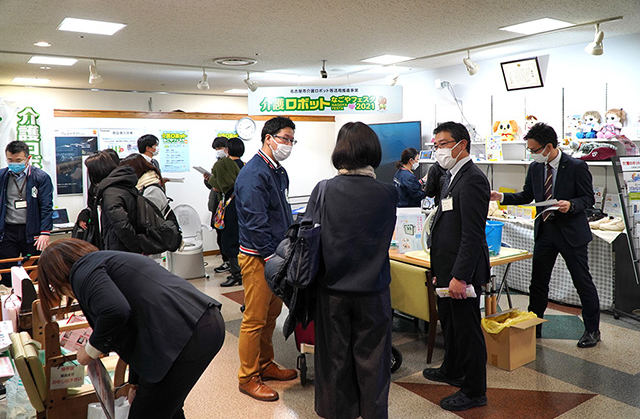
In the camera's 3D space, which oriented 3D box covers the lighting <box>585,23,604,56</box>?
[{"bbox_3d":[2.359,-1.461,4.126,0.140,0.265,0.140,0,7,3],"label":"lighting"}]

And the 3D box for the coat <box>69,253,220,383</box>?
[{"bbox_3d":[-0.708,0.414,1.970,0.550,0.390,0.430,33,3,-2],"label":"coat"}]

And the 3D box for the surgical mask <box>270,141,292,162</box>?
[{"bbox_3d":[-0.239,-0.357,2.980,0.110,0.130,0.150,3,6,35],"label":"surgical mask"}]

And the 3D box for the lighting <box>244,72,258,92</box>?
[{"bbox_3d":[-0.909,-1.686,6.374,0.165,0.250,0.115,-7,9,-36],"label":"lighting"}]

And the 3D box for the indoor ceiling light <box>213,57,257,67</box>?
[{"bbox_3d":[-0.986,-1.707,5.605,0.500,0.050,0.500,-1,7,0],"label":"indoor ceiling light"}]

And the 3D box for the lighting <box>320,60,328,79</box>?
[{"bbox_3d":[0.055,-1.699,5.834,0.085,0.210,0.110,1,7,18],"label":"lighting"}]

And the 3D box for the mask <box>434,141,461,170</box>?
[{"bbox_3d":[0.709,-0.304,2.700,0.120,0.155,0.140,-4,7,-28],"label":"mask"}]

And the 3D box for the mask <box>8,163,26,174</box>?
[{"bbox_3d":[-2.489,-0.337,3.950,0.130,0.095,0.070,-3,25,-13],"label":"mask"}]

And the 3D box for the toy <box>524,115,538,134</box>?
[{"bbox_3d":[2.252,-0.866,5.100,0.180,0.260,0.180,-7,9,-43],"label":"toy"}]

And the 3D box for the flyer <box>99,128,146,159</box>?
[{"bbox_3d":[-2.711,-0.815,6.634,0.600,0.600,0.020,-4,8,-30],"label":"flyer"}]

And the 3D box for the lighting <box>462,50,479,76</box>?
[{"bbox_3d":[1.675,-1.625,5.343,0.165,0.270,0.115,-7,9,-37],"label":"lighting"}]

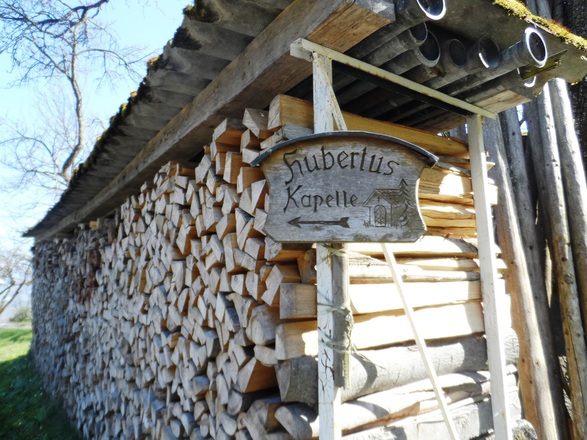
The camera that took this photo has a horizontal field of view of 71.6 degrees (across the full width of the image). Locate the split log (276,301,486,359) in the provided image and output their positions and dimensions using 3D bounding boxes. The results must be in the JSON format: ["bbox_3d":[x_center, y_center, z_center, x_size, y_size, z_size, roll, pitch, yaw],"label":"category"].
[{"bbox_3d":[0.374,0.316,1.254,1.020,0.110,0.070,5,-9,-36],"label":"split log"}]

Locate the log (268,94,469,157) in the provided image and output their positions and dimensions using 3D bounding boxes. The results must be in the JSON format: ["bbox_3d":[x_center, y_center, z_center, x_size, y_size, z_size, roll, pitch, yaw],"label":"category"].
[{"bbox_3d":[0.330,-0.254,1.286,0.930,0.080,0.063,1,-7,-36],"label":"log"}]

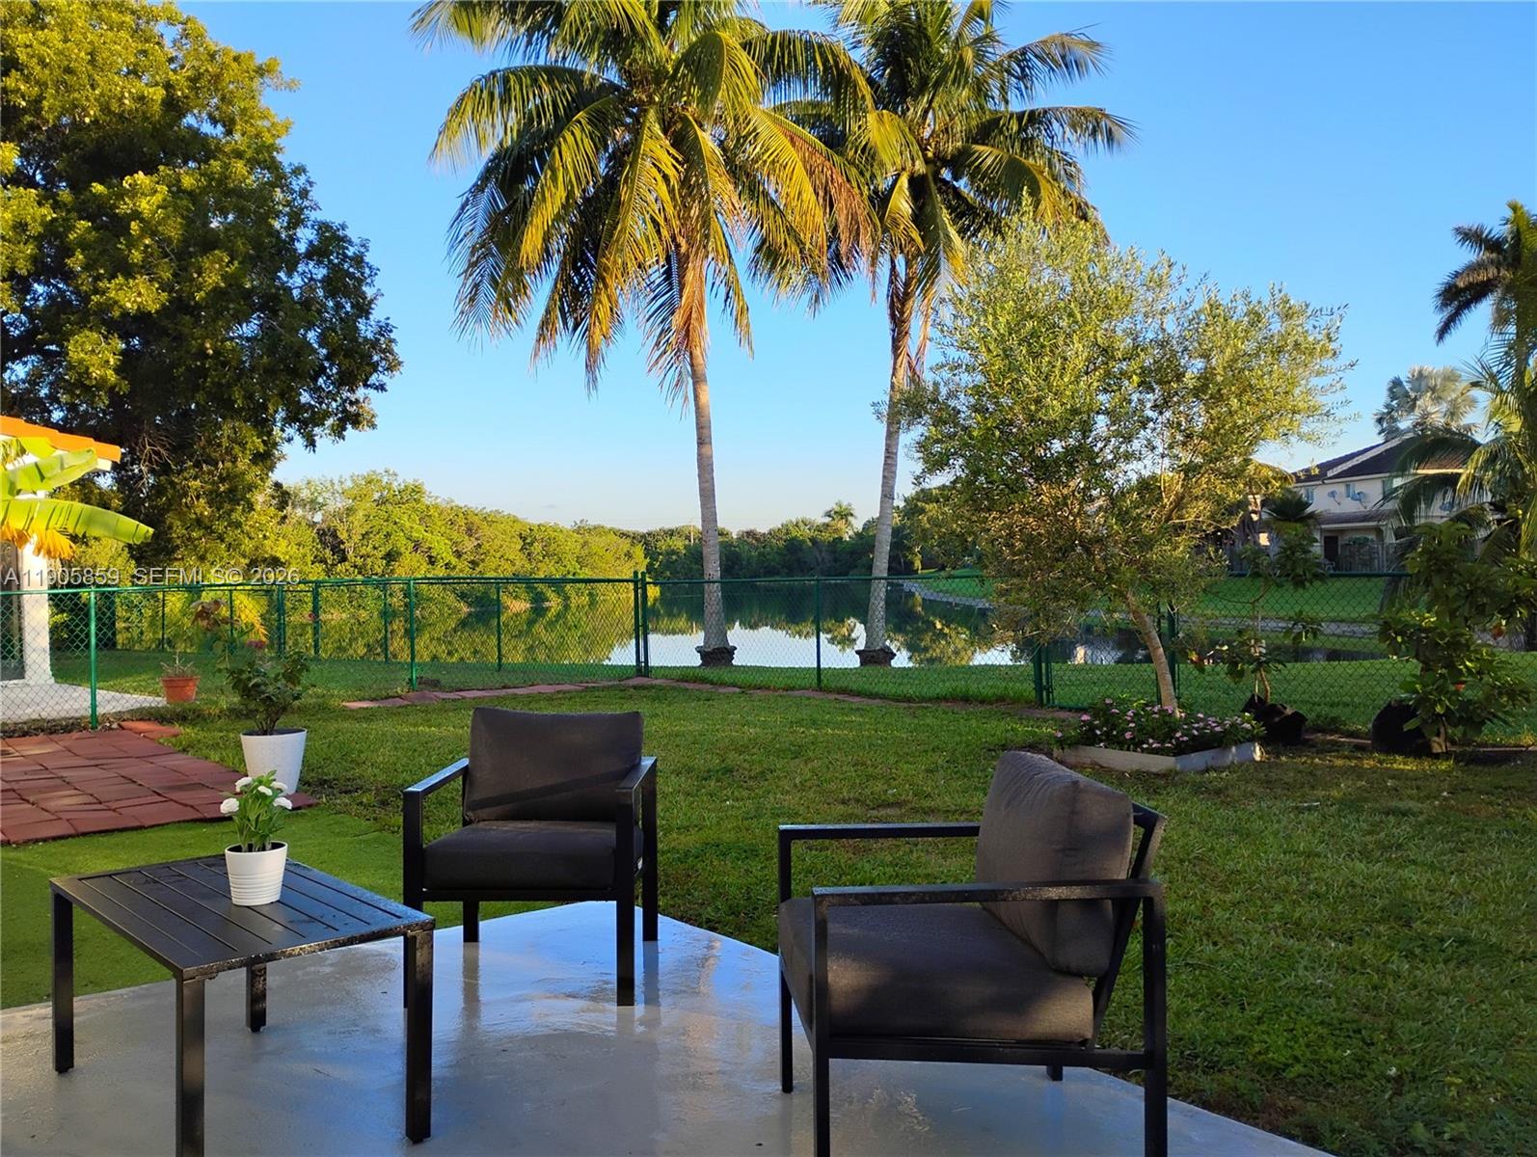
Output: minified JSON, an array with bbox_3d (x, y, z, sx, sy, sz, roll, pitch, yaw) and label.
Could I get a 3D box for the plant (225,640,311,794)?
[{"bbox_3d":[-2.950,0.820,7.350,0.510,0.890,0.480,0,0,0],"label":"plant"}]

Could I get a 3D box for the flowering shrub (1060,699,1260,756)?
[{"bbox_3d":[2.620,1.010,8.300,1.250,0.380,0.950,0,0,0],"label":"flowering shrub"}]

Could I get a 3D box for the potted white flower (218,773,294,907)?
[{"bbox_3d":[-1.161,0.585,2.830,0.165,0.306,0.158,0,0,0],"label":"potted white flower"}]

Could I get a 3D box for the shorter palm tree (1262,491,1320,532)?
[{"bbox_3d":[20.100,-1.800,48.000,2.400,3.200,2.400,0,0,0],"label":"shorter palm tree"}]

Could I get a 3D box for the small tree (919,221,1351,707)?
[{"bbox_3d":[2.420,-0.660,8.380,2.850,3.500,2.700,0,0,0],"label":"small tree"}]

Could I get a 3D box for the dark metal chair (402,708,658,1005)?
[{"bbox_3d":[-0.698,0.825,3.820,0.648,0.775,0.675,0,0,1],"label":"dark metal chair"}]

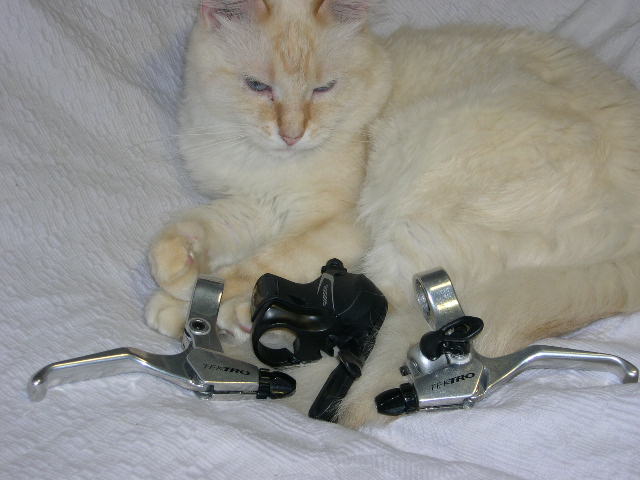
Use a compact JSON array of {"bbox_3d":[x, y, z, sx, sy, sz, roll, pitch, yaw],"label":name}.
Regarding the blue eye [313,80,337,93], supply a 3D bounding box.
[{"bbox_3d":[0.003,-0.093,0.752,0.016,0.009,0.009,0,18,0],"label":"blue eye"}]

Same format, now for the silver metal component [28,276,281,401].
[{"bbox_3d":[-0.092,0.059,0.725,0.152,0.033,0.068,0,50,0],"label":"silver metal component"}]

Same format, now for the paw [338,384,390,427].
[{"bbox_3d":[0.024,0.093,0.695,0.030,0.023,0.036,14,44,15],"label":"paw"}]

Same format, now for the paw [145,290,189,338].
[{"bbox_3d":[-0.090,0.043,0.742,0.030,0.025,0.036,17,45,18],"label":"paw"}]

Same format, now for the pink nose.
[{"bbox_3d":[-0.017,-0.059,0.735,0.013,0.009,0.008,0,18,0],"label":"pink nose"}]

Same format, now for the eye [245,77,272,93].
[{"bbox_3d":[-0.037,-0.094,0.752,0.017,0.010,0.009,0,18,0],"label":"eye"}]

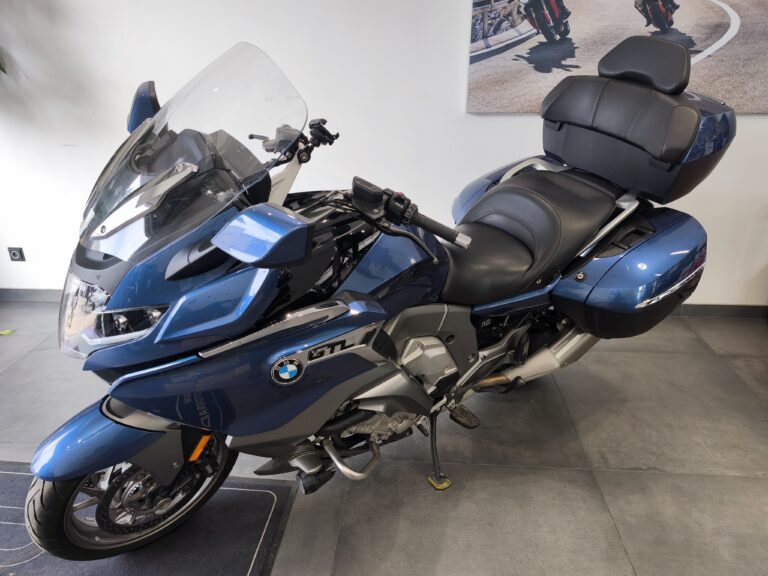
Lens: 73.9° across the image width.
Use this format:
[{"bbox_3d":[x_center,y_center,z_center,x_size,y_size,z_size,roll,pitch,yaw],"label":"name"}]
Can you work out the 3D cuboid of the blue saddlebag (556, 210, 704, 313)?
[{"bbox_3d":[0.902,-0.048,1.795,0.630,0.390,0.250,-14,38,-29],"label":"blue saddlebag"}]

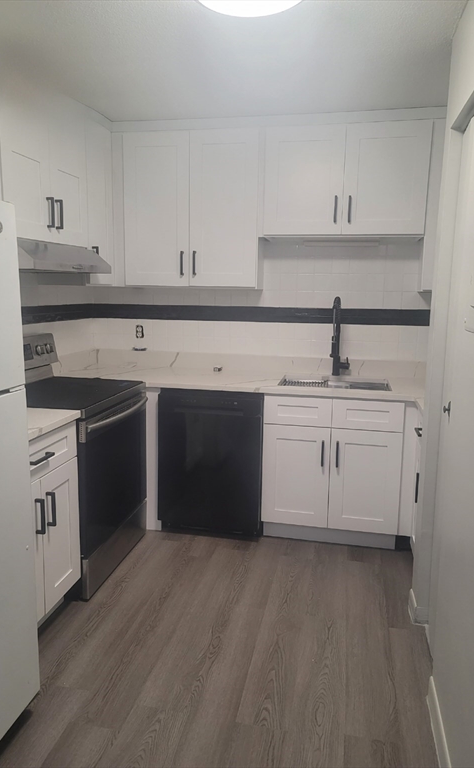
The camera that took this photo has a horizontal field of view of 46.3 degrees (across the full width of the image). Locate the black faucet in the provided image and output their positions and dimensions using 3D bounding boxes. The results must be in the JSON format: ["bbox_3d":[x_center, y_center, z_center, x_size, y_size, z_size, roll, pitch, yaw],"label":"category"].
[{"bbox_3d":[0.647,-0.288,3.446,0.121,0.504,0.221,4,10,16],"label":"black faucet"}]

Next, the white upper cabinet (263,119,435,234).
[{"bbox_3d":[0.641,-1.175,3.288,0.922,0.611,0.332,3,10,12],"label":"white upper cabinet"}]

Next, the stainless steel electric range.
[{"bbox_3d":[-0.888,0.363,2.935,0.688,1.176,0.766,3,10,12],"label":"stainless steel electric range"}]

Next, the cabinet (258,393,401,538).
[{"bbox_3d":[0.590,0.425,3.409,0.763,0.806,0.618,3,10,12],"label":"cabinet"}]

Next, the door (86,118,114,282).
[{"bbox_3d":[-0.814,-1.044,3.283,0.030,0.900,0.340,3,10,12],"label":"door"}]

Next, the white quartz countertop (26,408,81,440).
[{"bbox_3d":[-1.074,0.169,2.232,0.653,0.038,0.598,3,10,12],"label":"white quartz countertop"}]

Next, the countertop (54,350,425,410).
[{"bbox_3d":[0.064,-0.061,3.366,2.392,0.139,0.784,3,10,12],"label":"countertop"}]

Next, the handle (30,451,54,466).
[{"bbox_3d":[-0.766,0.291,2.176,0.035,0.013,0.141,3,10,12],"label":"handle"}]

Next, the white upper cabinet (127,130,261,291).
[{"bbox_3d":[-0.249,-1.071,3.499,0.837,0.911,0.332,3,10,12],"label":"white upper cabinet"}]

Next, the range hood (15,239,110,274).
[{"bbox_3d":[-1.010,-0.642,2.801,0.467,0.144,0.769,3,10,12],"label":"range hood"}]

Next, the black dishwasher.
[{"bbox_3d":[-0.089,0.419,3.517,0.615,0.853,0.613,3,10,12],"label":"black dishwasher"}]

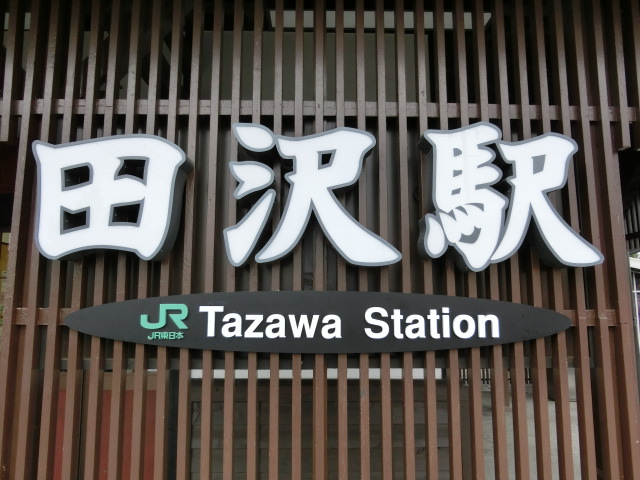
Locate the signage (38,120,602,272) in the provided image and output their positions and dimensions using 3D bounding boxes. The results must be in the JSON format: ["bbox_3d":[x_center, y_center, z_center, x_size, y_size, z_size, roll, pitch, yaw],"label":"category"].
[{"bbox_3d":[0.004,-0.207,2.302,2.744,0.727,0.145,0,-8,-1],"label":"signage"}]

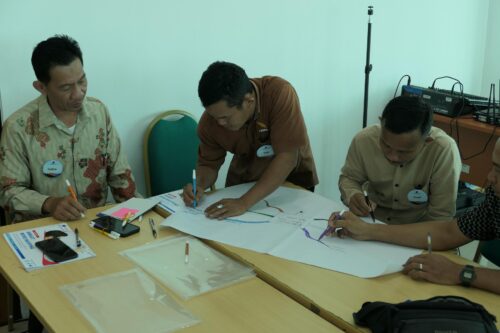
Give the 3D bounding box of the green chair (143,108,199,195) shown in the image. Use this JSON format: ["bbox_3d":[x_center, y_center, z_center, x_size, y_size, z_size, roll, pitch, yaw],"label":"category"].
[{"bbox_3d":[-0.210,0.233,3.234,0.450,0.910,0.560,-11,21,-34],"label":"green chair"}]

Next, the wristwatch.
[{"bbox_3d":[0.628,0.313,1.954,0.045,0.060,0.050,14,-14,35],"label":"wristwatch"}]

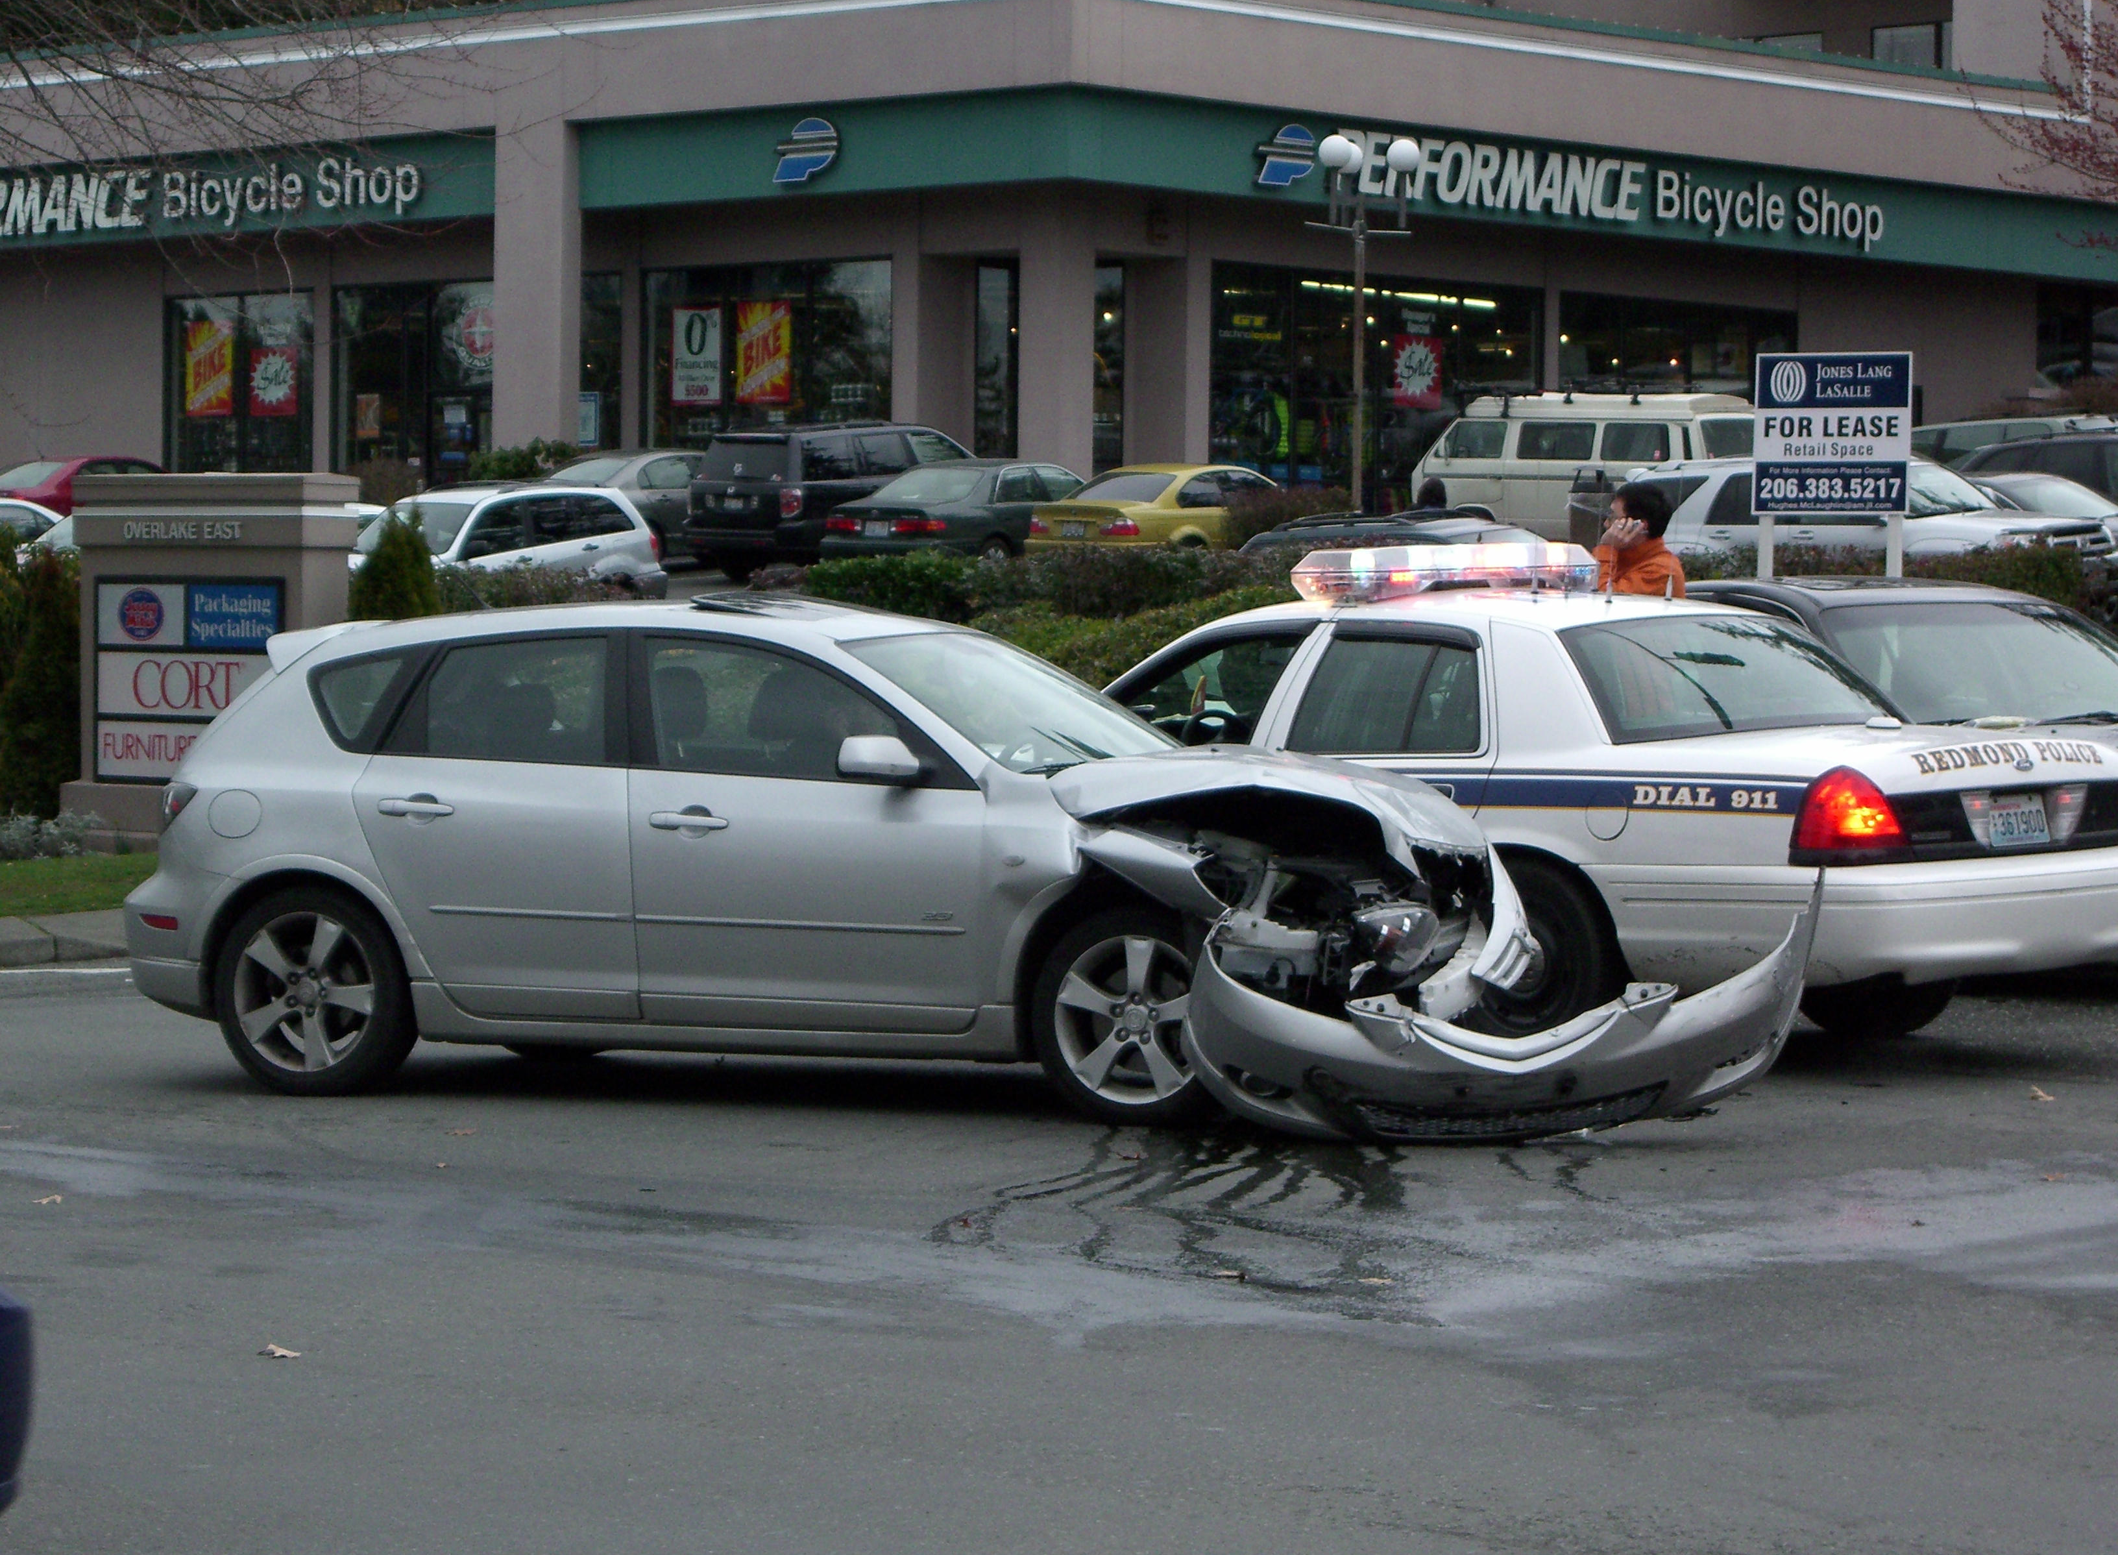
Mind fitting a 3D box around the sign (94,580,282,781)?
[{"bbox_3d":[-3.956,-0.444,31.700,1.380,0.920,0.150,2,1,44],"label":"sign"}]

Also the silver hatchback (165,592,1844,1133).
[{"bbox_3d":[-0.530,0.205,20.582,4.750,1.460,1.780,1,2,24],"label":"silver hatchback"}]

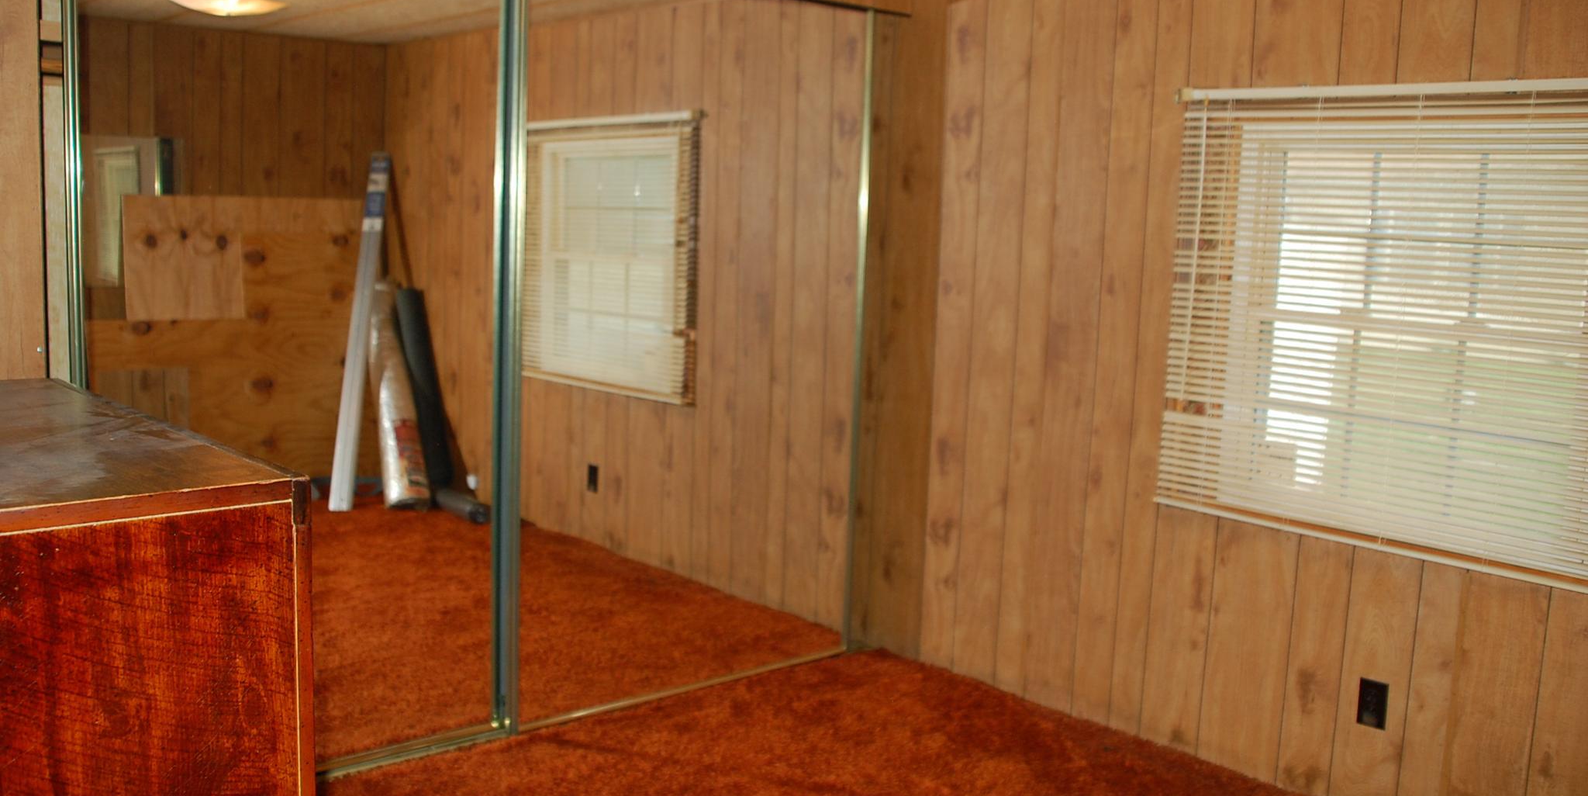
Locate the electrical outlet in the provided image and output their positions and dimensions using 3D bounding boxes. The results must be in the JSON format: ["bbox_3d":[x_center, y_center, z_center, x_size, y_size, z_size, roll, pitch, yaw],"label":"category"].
[{"bbox_3d":[1.395,0.737,3.286,0.010,0.115,0.070,-5,11,-42],"label":"electrical outlet"}]

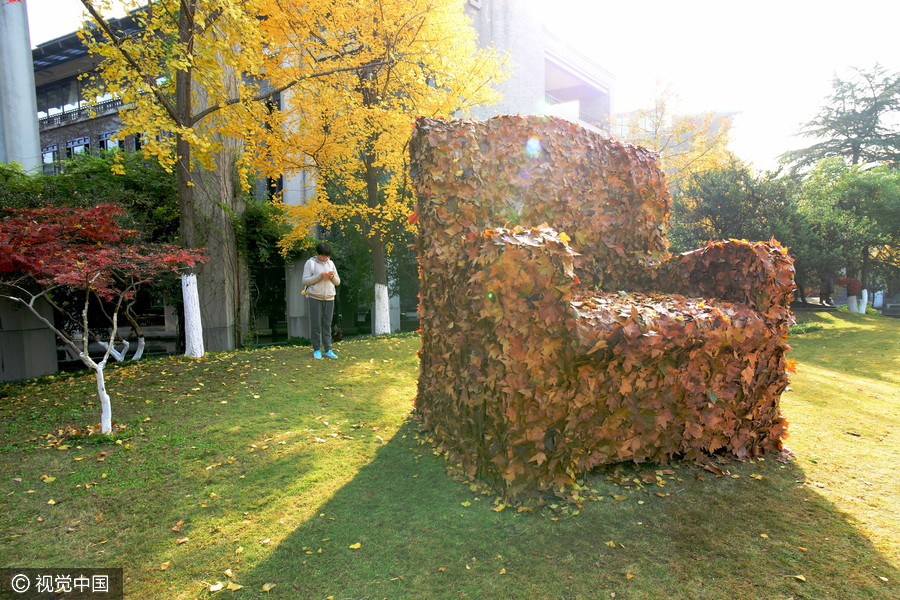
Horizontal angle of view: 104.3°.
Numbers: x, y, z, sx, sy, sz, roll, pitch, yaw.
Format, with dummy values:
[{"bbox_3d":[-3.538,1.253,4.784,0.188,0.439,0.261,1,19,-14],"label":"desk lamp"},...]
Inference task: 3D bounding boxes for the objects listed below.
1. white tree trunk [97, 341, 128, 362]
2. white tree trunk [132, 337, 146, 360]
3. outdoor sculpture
[{"bbox_3d":[-5.210,0.795,5.400,0.370,0.330,0.270,-2,2,-44],"label":"white tree trunk"},{"bbox_3d":[-4.790,0.748,5.400,0.170,0.370,0.150,-2,2,-44],"label":"white tree trunk"},{"bbox_3d":[0.960,-0.250,2.680,2.140,2.440,1.470,-1,1,-18],"label":"outdoor sculpture"}]

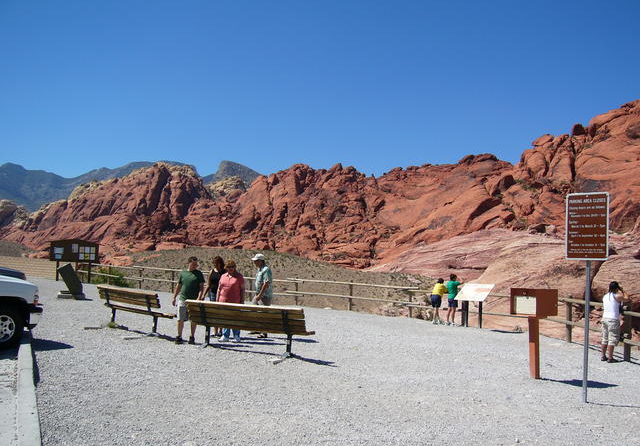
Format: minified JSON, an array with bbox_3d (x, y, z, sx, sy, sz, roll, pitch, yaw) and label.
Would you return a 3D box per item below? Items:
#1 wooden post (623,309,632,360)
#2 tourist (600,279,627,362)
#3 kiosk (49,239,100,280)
[{"bbox_3d":[6.221,2.224,13.079,0.140,1.120,0.140,2,-3,-11],"label":"wooden post"},{"bbox_3d":[5.861,1.962,12.942,0.400,1.620,0.450,4,-4,-41],"label":"tourist"},{"bbox_3d":[-12.984,2.007,34.360,2.600,2.330,0.400,2,-3,-3],"label":"kiosk"}]

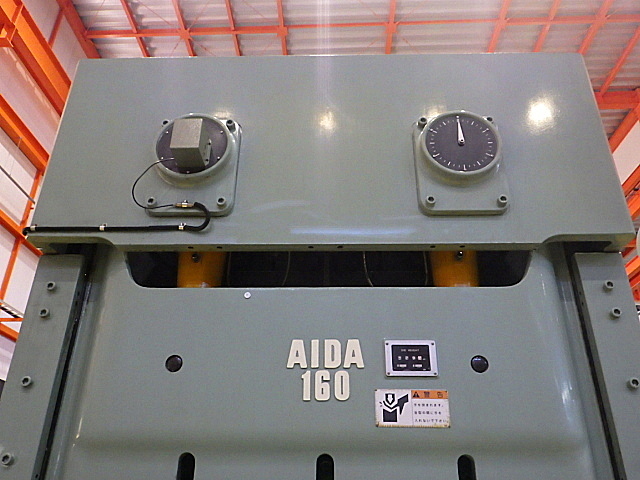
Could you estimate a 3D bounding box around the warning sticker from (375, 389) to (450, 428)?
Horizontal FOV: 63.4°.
[{"bbox_3d":[0.292,0.531,1.632,0.228,0.114,0.004,0,-27,1],"label":"warning sticker"}]

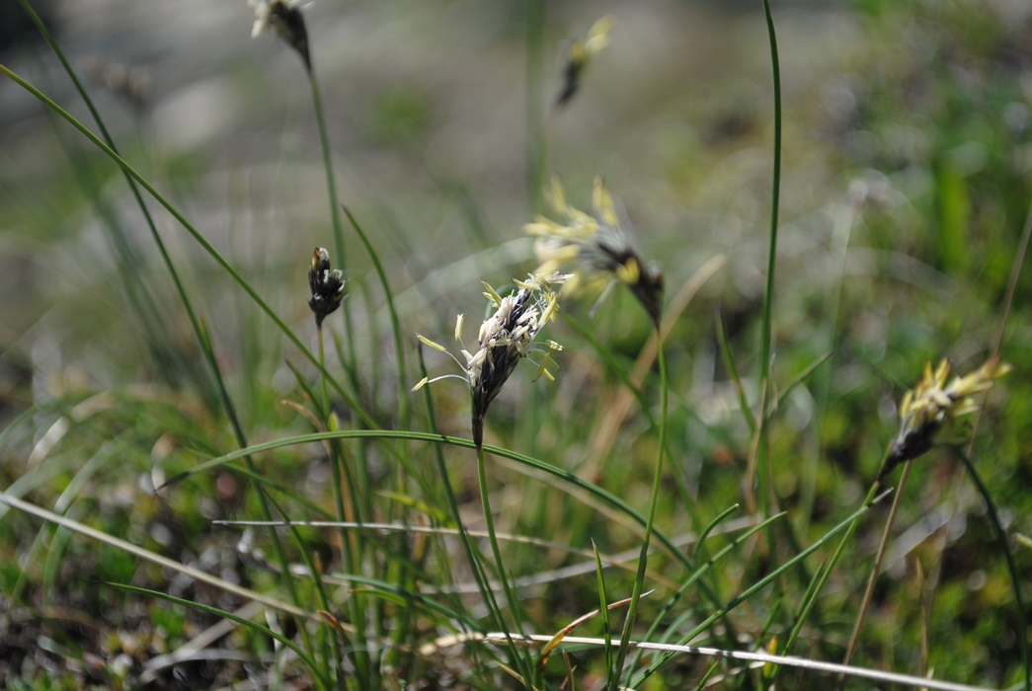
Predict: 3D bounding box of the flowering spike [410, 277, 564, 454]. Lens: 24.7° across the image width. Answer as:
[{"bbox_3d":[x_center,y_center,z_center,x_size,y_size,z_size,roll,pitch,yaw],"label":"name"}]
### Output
[{"bbox_3d":[-0.003,0.002,0.300,0.016,0.025,0.014,19,7,0],"label":"flowering spike"}]

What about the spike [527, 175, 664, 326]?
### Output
[{"bbox_3d":[0.010,-0.011,0.287,0.022,0.017,0.015,41,0,-7],"label":"spike"}]

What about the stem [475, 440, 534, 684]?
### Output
[{"bbox_3d":[-0.002,0.028,0.304,0.002,0.033,0.002,-13,12,0],"label":"stem"}]

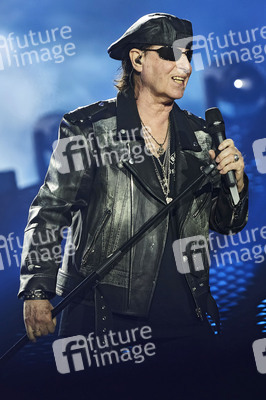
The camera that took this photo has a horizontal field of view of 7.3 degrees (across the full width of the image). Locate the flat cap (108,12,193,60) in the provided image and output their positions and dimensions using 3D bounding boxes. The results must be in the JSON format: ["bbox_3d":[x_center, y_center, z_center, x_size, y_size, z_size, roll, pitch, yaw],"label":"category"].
[{"bbox_3d":[0.046,-0.430,5.500,0.250,0.125,0.210,-13,-12,36],"label":"flat cap"}]

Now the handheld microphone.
[{"bbox_3d":[0.233,-0.113,5.400,0.050,0.265,0.050,-12,-3,-17],"label":"handheld microphone"}]

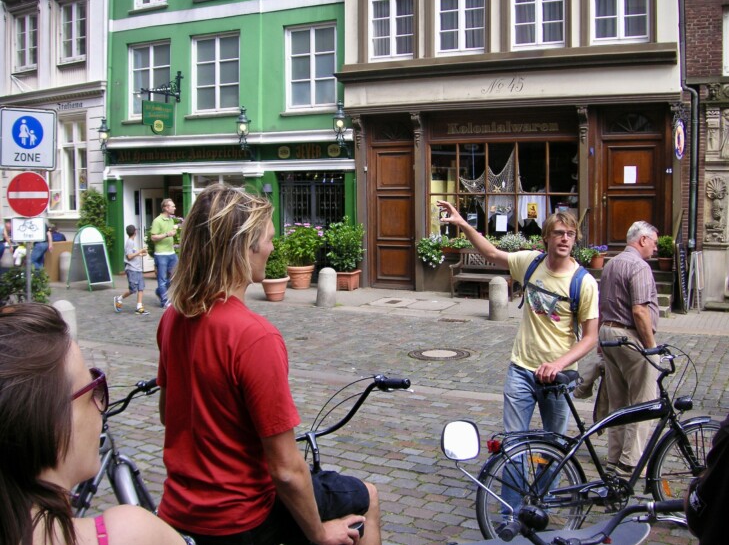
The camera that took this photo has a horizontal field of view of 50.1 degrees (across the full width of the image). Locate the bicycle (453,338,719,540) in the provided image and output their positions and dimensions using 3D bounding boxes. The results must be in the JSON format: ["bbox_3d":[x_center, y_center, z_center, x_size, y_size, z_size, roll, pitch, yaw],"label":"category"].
[{"bbox_3d":[1.375,0.957,4.254,1.800,1.080,0.600,-2,6,-19],"label":"bicycle"}]

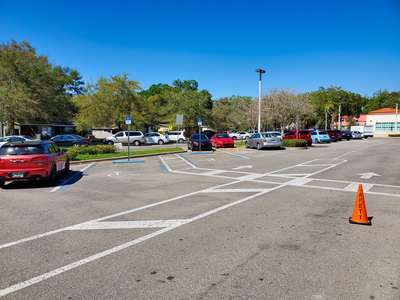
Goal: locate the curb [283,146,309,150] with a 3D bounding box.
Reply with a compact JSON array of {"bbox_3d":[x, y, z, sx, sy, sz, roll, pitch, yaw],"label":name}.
[{"bbox_3d":[9.600,-0.242,30.041,2.700,0.150,0.600,-2,4,-30],"label":"curb"}]

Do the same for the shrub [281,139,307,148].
[{"bbox_3d":[9.400,-0.672,30.516,2.400,0.750,1.200,-2,4,-30],"label":"shrub"}]

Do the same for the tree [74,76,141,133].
[{"bbox_3d":[-13.900,-5.792,44.739,9.400,9.600,8.800,0,3,0],"label":"tree"}]

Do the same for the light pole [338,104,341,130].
[{"bbox_3d":[31.500,-6.331,67.746,0.450,8.000,0.450,0,3,0],"label":"light pole"}]

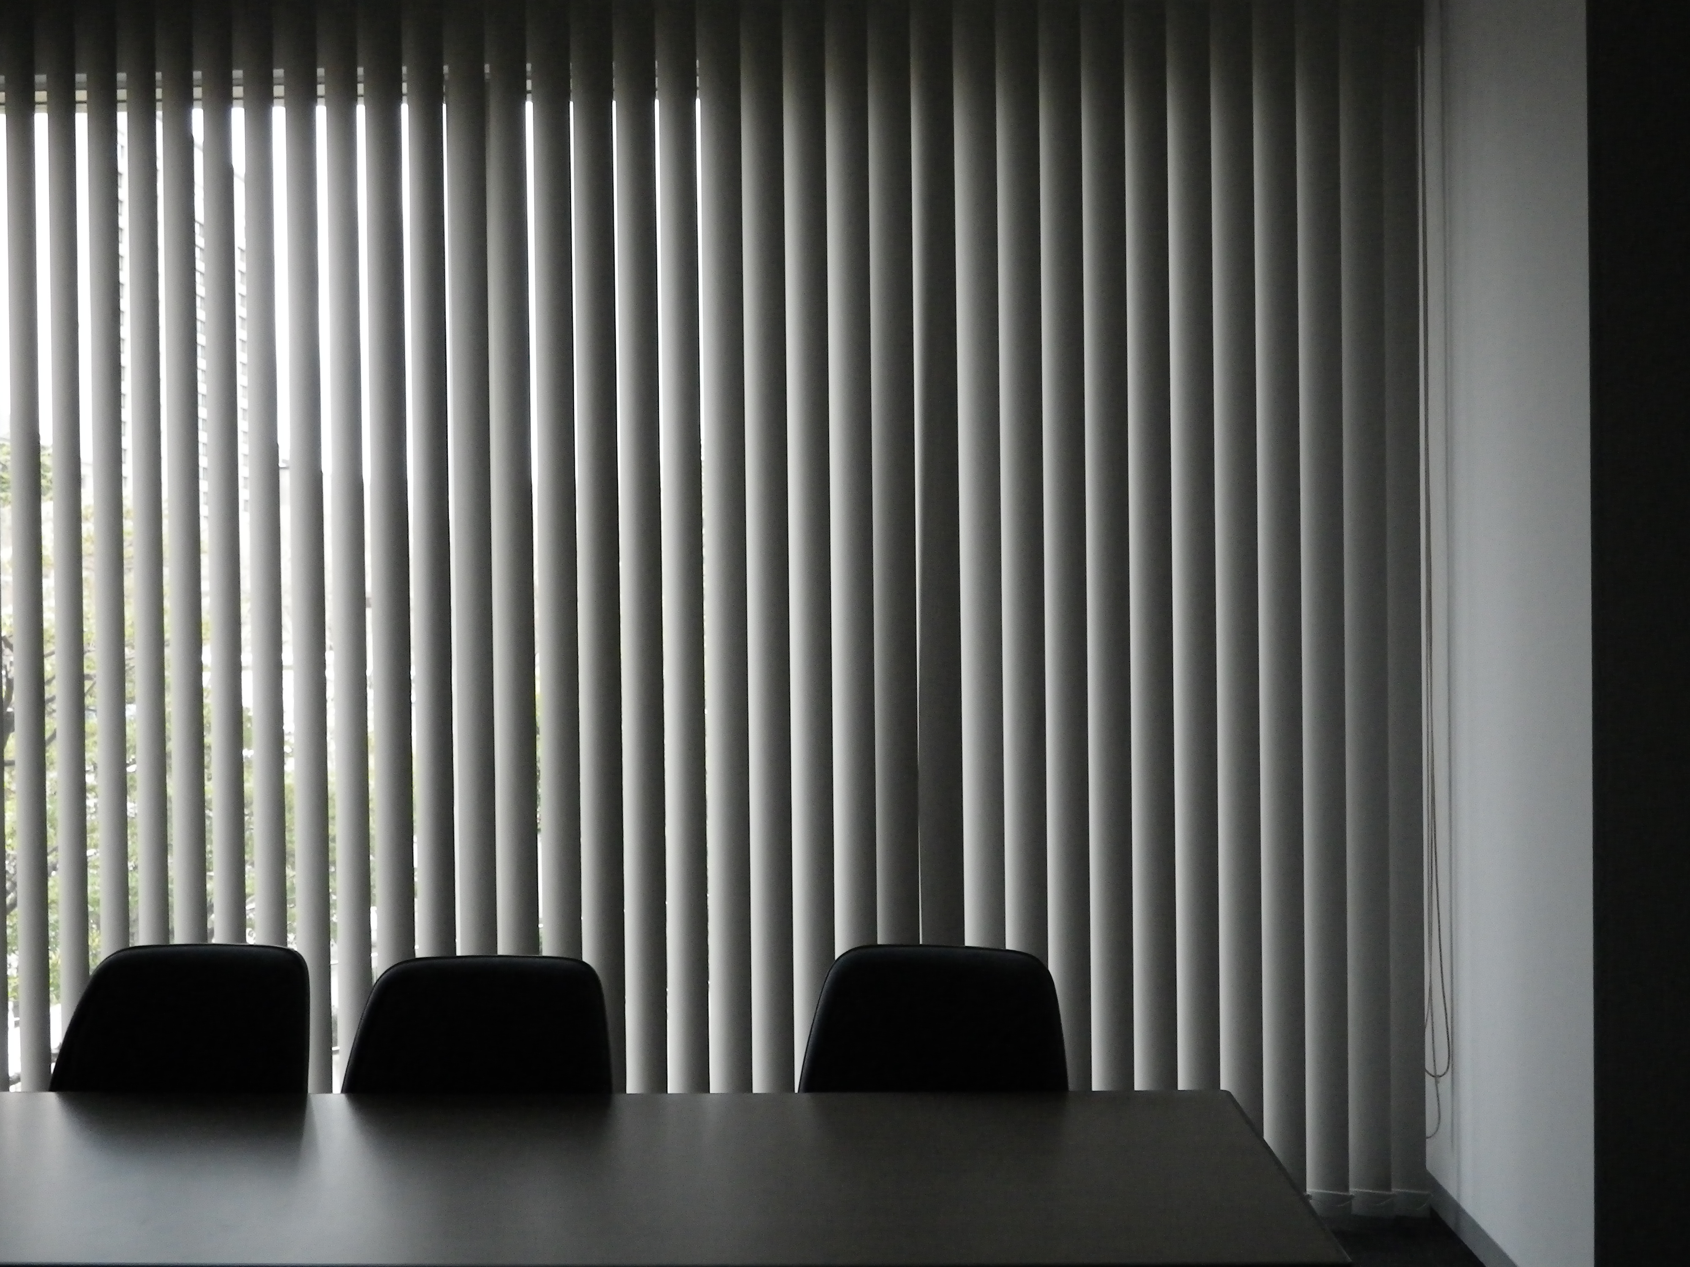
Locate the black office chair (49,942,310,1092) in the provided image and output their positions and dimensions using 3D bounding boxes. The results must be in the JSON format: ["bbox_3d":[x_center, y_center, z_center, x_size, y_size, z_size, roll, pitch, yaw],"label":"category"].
[{"bbox_3d":[-1.095,0.966,2.538,0.500,0.885,0.560,-1,1,5],"label":"black office chair"}]

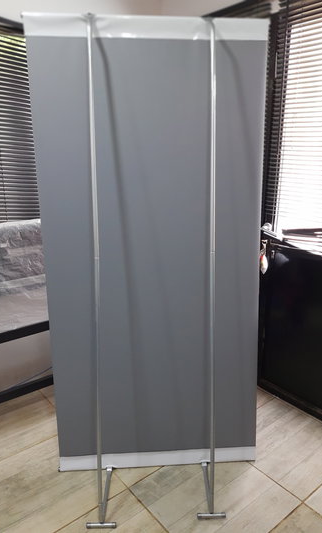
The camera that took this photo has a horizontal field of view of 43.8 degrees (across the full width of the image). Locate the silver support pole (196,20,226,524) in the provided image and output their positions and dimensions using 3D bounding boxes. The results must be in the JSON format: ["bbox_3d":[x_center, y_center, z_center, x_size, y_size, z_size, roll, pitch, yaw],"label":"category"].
[{"bbox_3d":[0.188,0.035,1.581,0.119,1.970,0.345,-1,11,-4],"label":"silver support pole"}]

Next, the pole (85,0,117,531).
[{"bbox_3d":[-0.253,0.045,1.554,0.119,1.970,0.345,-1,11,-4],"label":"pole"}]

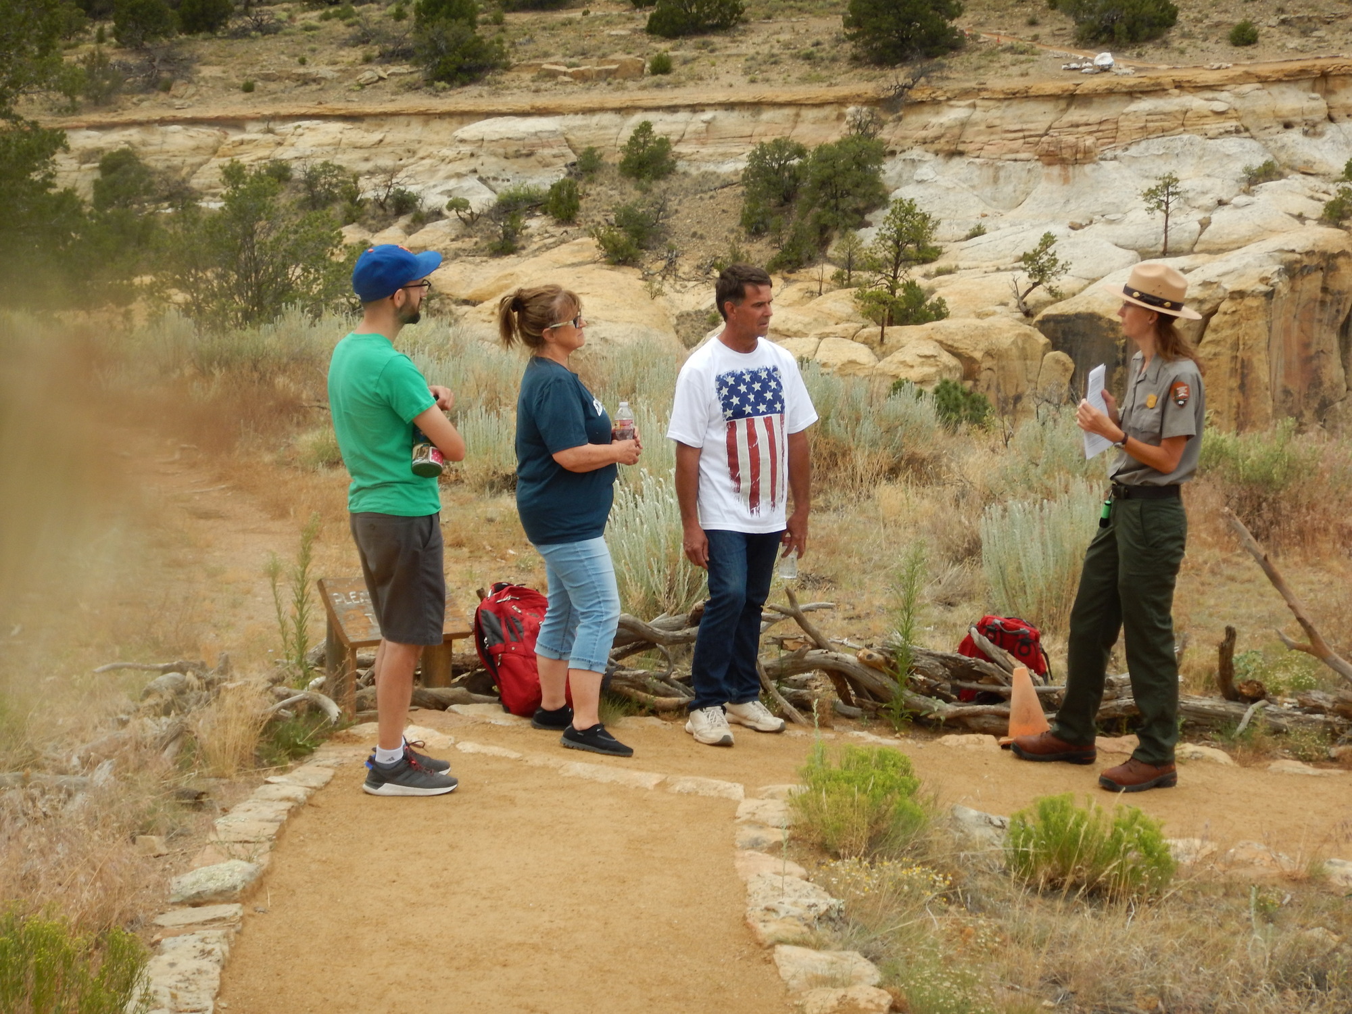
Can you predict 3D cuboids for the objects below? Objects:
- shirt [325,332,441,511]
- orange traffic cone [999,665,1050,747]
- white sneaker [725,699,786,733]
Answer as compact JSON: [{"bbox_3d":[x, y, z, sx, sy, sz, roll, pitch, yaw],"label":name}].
[{"bbox_3d":[-0.979,-0.282,9.430,0.330,0.620,0.460,-1,4,-17],"label":"shirt"},{"bbox_3d":[1.295,0.736,10.450,0.220,0.280,0.220,-7,4,0],"label":"orange traffic cone"},{"bbox_3d":[0.305,0.807,10.820,0.115,0.125,0.305,-4,5,-43],"label":"white sneaker"}]

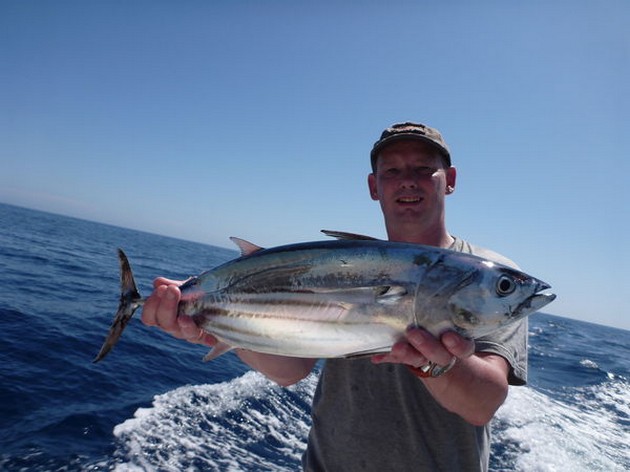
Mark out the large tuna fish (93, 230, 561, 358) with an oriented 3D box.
[{"bbox_3d":[-0.012,0.077,0.650,0.595,0.165,0.100,-2,-10,11],"label":"large tuna fish"}]

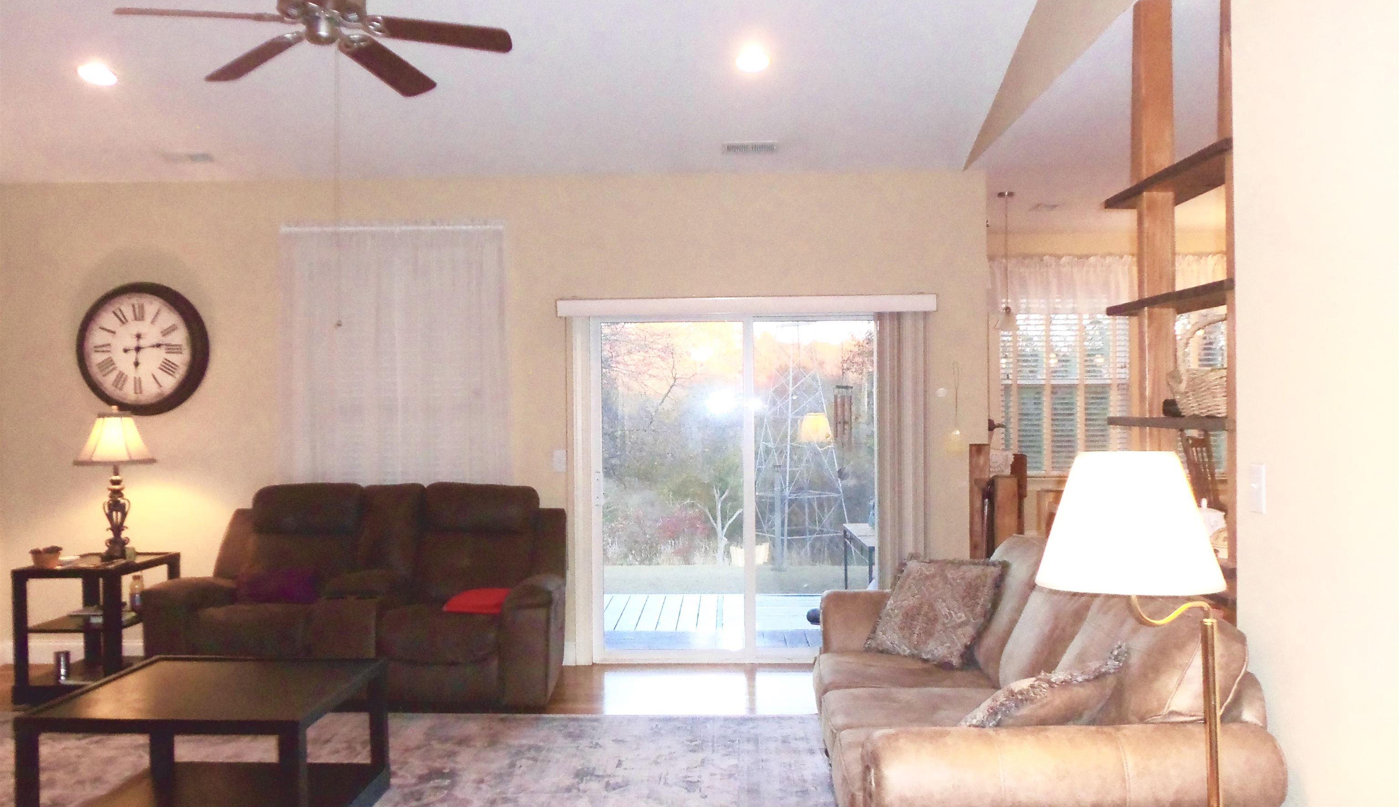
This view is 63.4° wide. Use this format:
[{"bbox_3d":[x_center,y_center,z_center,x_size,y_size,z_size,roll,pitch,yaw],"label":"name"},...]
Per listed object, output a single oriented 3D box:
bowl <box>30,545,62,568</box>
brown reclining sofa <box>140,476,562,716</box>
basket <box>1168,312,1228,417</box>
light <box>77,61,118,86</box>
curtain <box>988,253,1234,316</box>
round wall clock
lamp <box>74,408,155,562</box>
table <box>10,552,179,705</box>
[{"bbox_3d":[-3.389,0.793,5.901,0.160,0.100,0.160,0,0,2],"label":"bowl"},{"bbox_3d":[-1.747,0.973,6.022,2.000,1.070,0.930,0,0,2],"label":"brown reclining sofa"},{"bbox_3d":[1.527,-0.113,3.238,0.320,0.297,0.380,0,0,2],"label":"basket"},{"bbox_3d":[-2.846,-1.563,5.353,0.180,0.040,0.180,-1,-16,1],"label":"light"},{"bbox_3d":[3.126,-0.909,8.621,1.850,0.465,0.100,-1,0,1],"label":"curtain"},{"bbox_3d":[-3.210,-0.316,6.517,0.765,0.765,0.075,0,0,2],"label":"round wall clock"},{"bbox_3d":[-3.104,0.427,6.013,0.420,0.805,0.420,-1,0,1],"label":"lamp"},{"bbox_3d":[-3.187,1.179,6.029,0.558,0.681,0.620,0,0,2],"label":"table"}]

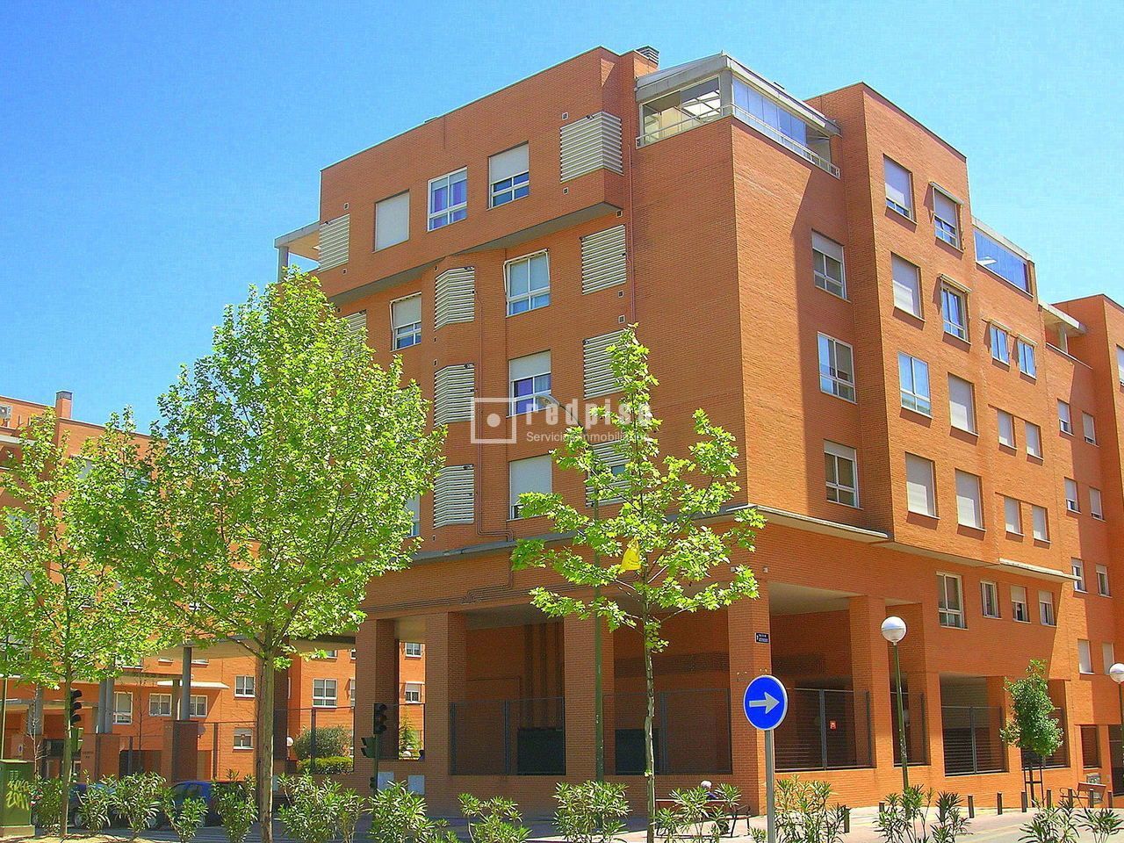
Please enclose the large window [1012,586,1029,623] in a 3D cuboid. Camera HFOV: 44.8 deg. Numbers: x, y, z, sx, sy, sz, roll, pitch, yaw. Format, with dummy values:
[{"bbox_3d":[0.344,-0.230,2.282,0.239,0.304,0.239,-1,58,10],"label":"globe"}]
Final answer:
[{"bbox_3d":[14.960,5.997,44.787,0.160,1.160,1.280,-12,-18,40],"label":"large window"}]

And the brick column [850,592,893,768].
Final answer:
[{"bbox_3d":[8.658,7.297,38.163,0.650,4.590,0.955,-12,-18,40],"label":"brick column"}]

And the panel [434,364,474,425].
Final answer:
[{"bbox_3d":[-3.236,-0.731,39.846,1.500,1.690,0.420,-12,-18,40],"label":"panel"}]

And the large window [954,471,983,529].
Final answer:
[{"bbox_3d":[12.169,2.348,40.925,0.170,1.650,1.780,-12,-17,40],"label":"large window"}]

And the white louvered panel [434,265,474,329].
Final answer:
[{"bbox_3d":[-3.394,-3.801,42.037,1.566,1.714,0.433,-12,-18,40],"label":"white louvered panel"}]

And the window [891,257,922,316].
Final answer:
[{"bbox_3d":[10.148,-3.967,40.362,0.160,1.690,1.800,-12,-18,40],"label":"window"}]

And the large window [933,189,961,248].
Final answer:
[{"bbox_3d":[12.145,-6.401,43.331,0.160,1.700,1.770,-12,-18,40],"label":"large window"}]

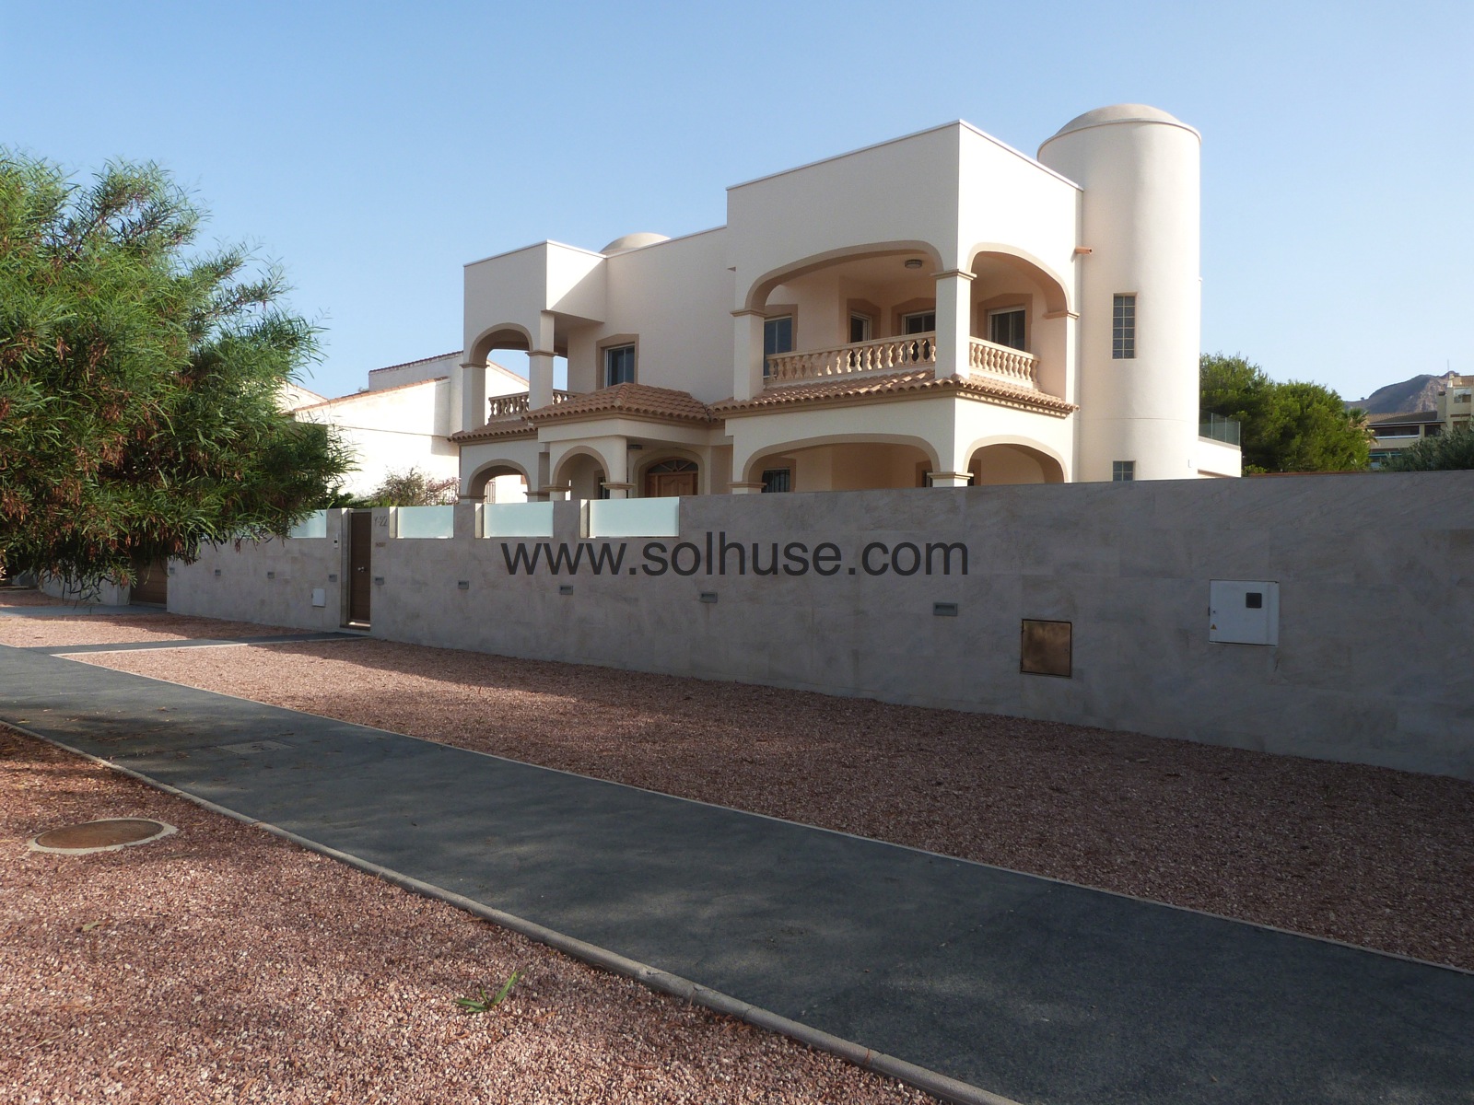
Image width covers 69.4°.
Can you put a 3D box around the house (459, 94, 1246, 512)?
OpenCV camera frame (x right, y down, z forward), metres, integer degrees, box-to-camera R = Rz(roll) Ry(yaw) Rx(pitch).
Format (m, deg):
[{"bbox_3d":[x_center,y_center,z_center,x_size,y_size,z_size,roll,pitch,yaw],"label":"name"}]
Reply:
[{"bbox_3d":[3.020,-3.937,25.732,15.700,9.700,13.300,1,1,42],"label":"house"}]

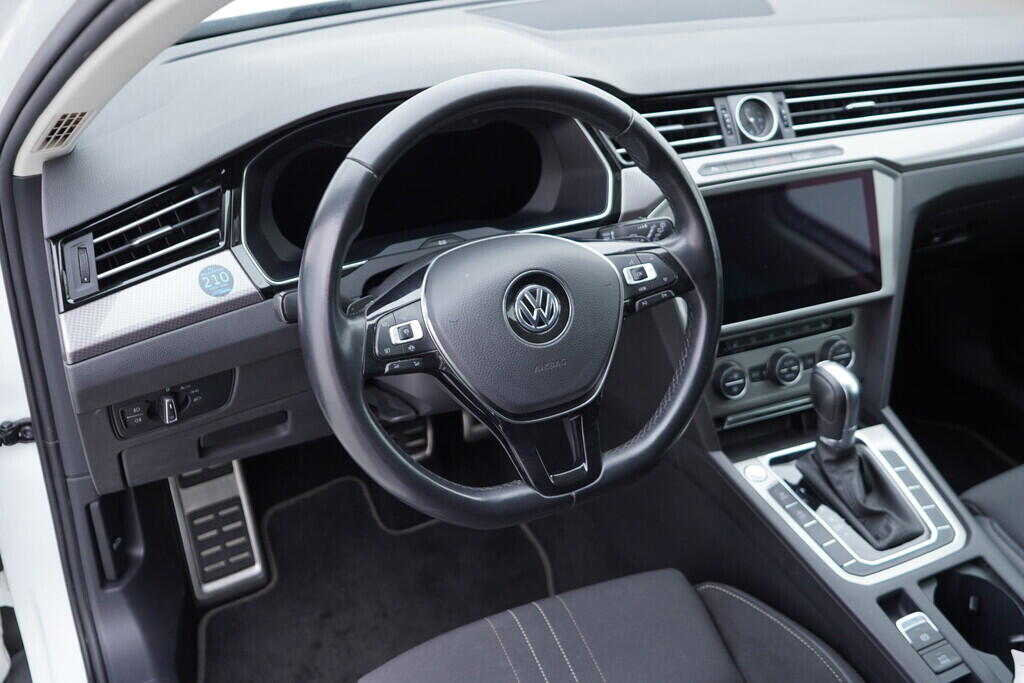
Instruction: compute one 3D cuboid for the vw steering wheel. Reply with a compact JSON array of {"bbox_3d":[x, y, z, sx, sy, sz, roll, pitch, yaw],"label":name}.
[{"bbox_3d":[0.008,-0.031,0.834,0.370,0.360,0.080,-14,7,-23],"label":"vw steering wheel"}]

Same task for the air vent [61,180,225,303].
[{"bbox_3d":[-0.287,-0.078,0.800,0.035,0.052,0.152,3,25,45],"label":"air vent"}]

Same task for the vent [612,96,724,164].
[{"bbox_3d":[0.163,-0.216,1.045,0.138,0.058,0.040,-12,-2,-26],"label":"vent"}]

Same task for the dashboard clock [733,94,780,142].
[{"bbox_3d":[0.260,-0.236,1.085,0.050,0.050,0.025,-10,-2,-22],"label":"dashboard clock"}]

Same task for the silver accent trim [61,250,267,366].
[{"bbox_3d":[-0.271,-0.025,0.785,0.165,0.048,0.025,-27,3,-42],"label":"silver accent trim"}]

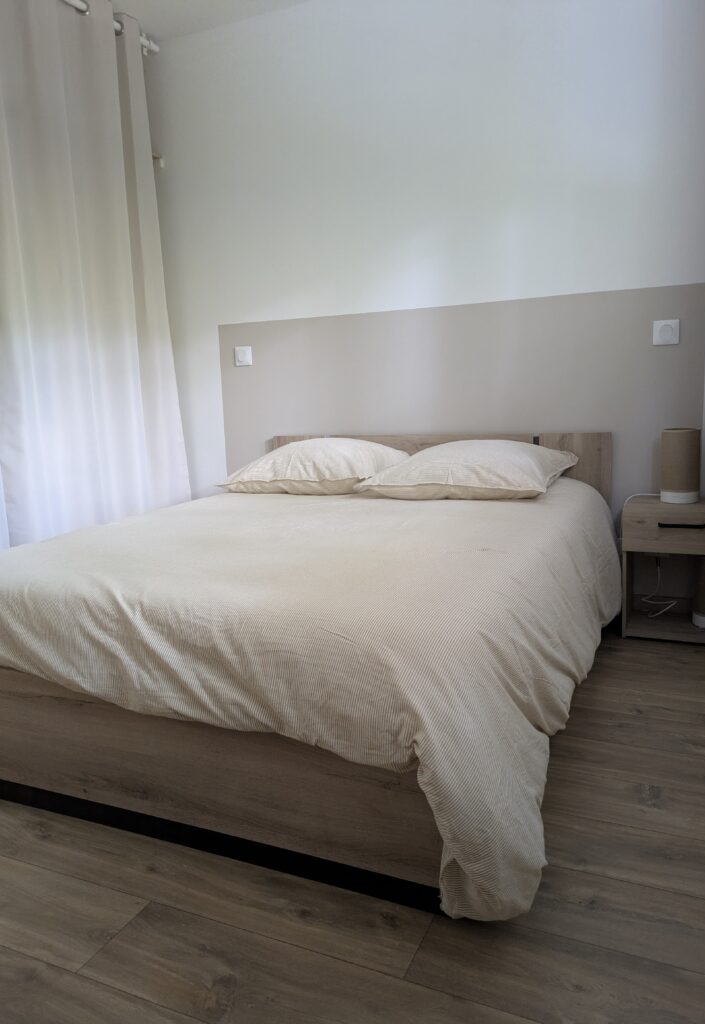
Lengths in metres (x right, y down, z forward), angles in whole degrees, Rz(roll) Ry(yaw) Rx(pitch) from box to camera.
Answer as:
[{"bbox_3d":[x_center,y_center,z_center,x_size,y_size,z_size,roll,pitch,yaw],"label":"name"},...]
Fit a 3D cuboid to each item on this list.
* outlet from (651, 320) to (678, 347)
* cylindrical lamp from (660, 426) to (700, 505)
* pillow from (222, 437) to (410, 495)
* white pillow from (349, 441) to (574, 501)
[{"bbox_3d":[1.133,-0.648,2.672,0.085,0.085,0.013,2,9,24],"label":"outlet"},{"bbox_3d":[1.146,-0.162,2.583,0.124,0.248,0.124,2,9,24],"label":"cylindrical lamp"},{"bbox_3d":[-0.075,-0.181,2.785,0.630,0.175,0.580,2,9,24],"label":"pillow"},{"bbox_3d":[0.404,-0.159,2.546,0.640,0.175,0.600,2,9,24],"label":"white pillow"}]

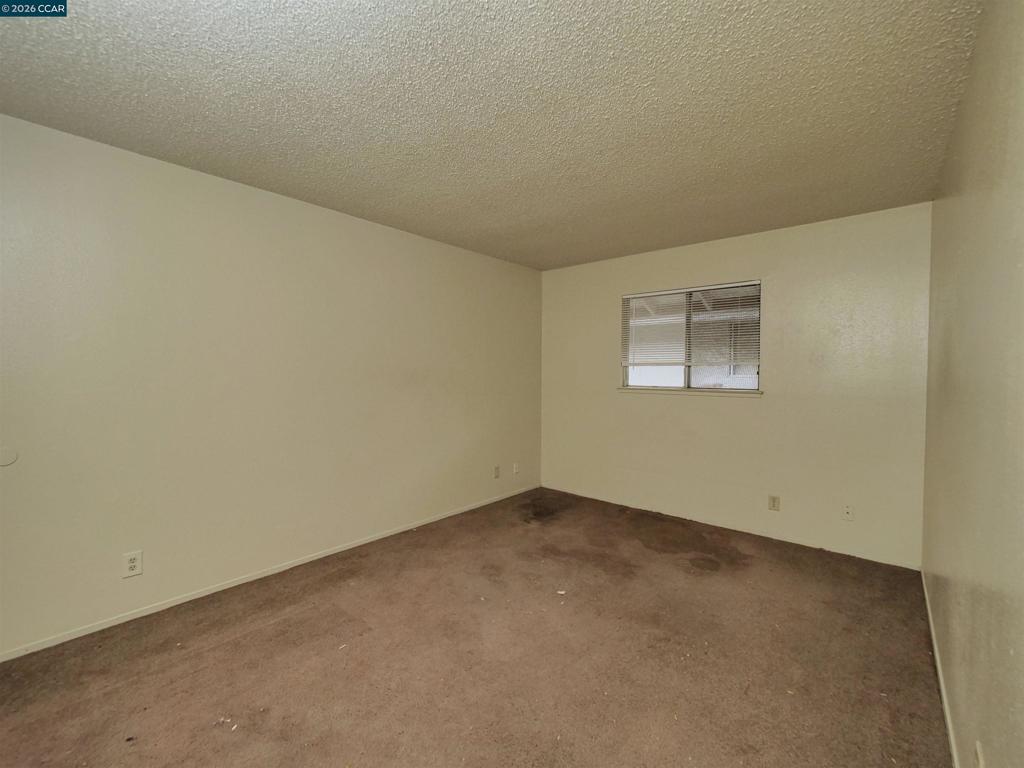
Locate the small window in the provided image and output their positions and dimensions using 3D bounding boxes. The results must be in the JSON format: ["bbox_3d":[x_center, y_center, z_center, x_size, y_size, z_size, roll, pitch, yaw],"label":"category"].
[{"bbox_3d":[1.552,-0.383,3.725,1.235,0.950,0.080,2,2,40],"label":"small window"}]

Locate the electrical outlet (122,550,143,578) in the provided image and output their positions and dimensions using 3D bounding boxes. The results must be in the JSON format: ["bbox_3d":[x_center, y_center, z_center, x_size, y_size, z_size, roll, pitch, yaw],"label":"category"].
[{"bbox_3d":[-1.988,0.948,2.172,0.010,0.123,0.076,2,2,42],"label":"electrical outlet"}]

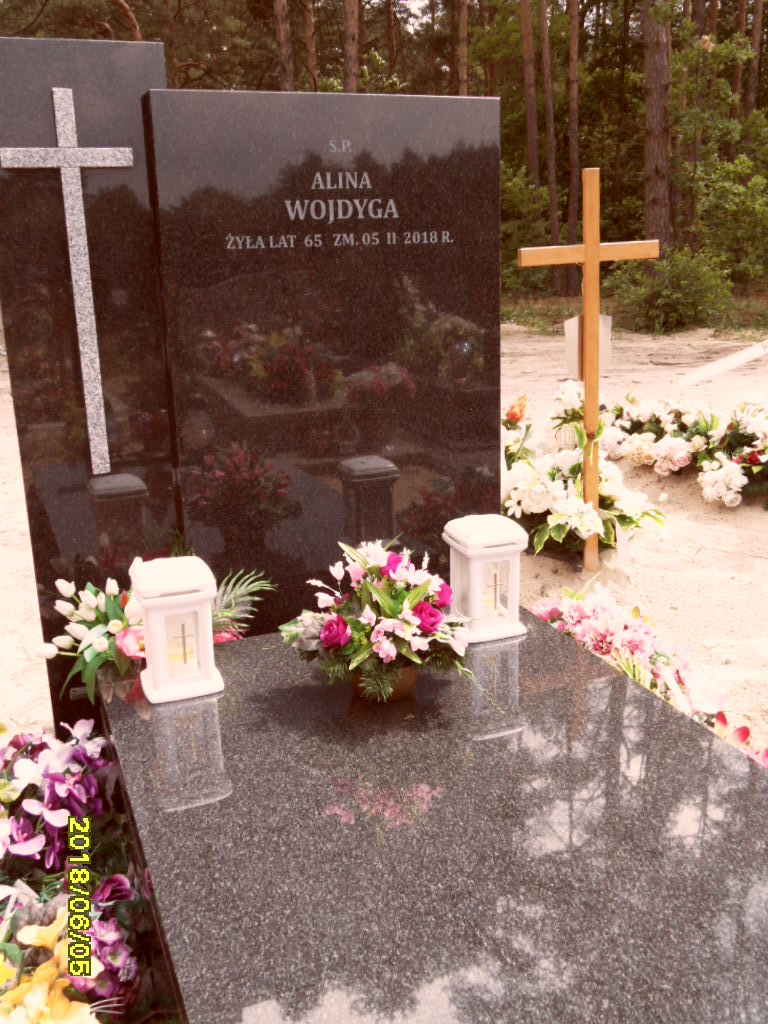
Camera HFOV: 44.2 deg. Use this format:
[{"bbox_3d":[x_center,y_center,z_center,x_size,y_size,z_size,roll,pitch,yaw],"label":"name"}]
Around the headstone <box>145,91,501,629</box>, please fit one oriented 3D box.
[{"bbox_3d":[-0.099,-0.318,2.172,0.777,1.170,0.093,-8,17,-21],"label":"headstone"}]

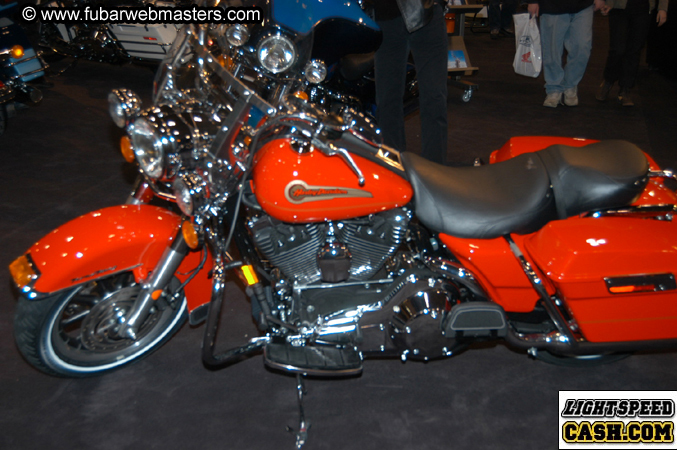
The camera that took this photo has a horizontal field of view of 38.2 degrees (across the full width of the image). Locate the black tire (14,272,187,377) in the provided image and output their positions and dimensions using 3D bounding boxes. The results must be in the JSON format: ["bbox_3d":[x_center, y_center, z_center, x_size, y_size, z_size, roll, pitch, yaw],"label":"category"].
[{"bbox_3d":[-0.709,0.253,3.112,0.635,0.635,0.135,-11,46,-37],"label":"black tire"}]

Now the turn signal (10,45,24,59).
[{"bbox_3d":[-2.018,-1.093,6.160,0.080,0.080,0.070,2,18,-3],"label":"turn signal"}]

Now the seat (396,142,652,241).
[{"bbox_3d":[0.594,-0.134,3.120,0.810,0.250,0.370,0,31,-10],"label":"seat"}]

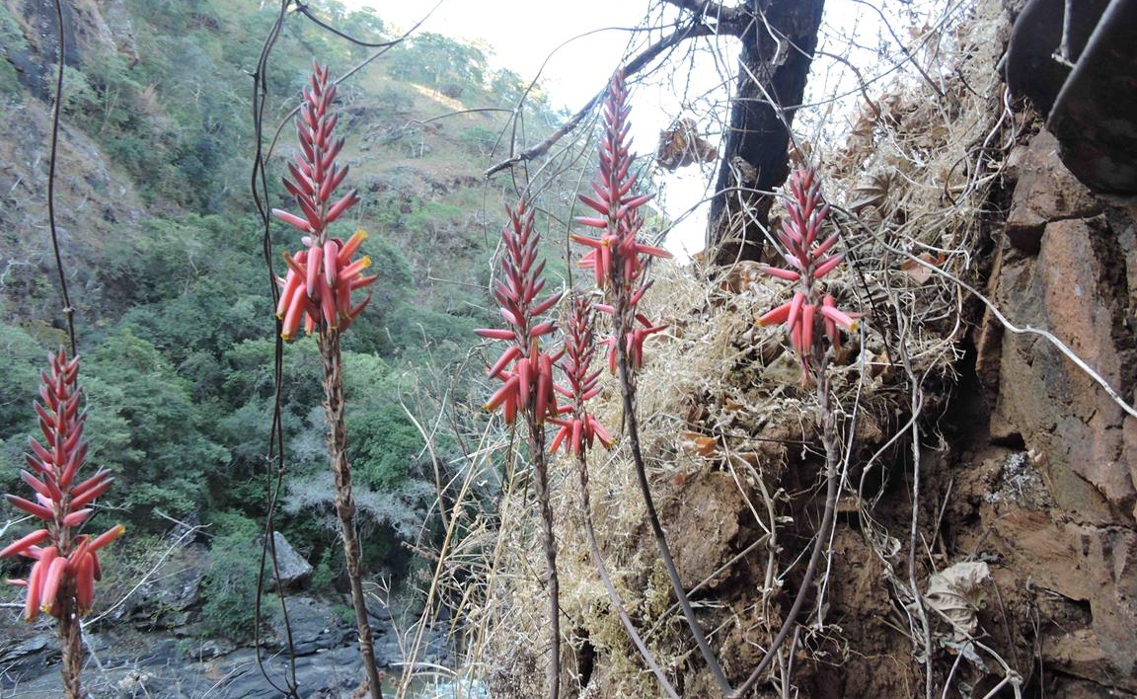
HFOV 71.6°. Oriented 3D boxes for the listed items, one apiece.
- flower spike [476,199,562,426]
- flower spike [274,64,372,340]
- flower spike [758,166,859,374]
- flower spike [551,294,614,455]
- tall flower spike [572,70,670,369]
[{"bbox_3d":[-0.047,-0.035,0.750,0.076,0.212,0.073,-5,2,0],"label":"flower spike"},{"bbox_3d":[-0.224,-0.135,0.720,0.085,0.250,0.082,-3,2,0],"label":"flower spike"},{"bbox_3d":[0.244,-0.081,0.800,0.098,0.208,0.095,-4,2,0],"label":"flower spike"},{"bbox_3d":[0.018,0.033,1.020,0.081,0.205,0.079,-1,2,0],"label":"flower spike"},{"bbox_3d":[0.060,-0.148,0.900,0.108,0.339,0.105,-1,2,0],"label":"tall flower spike"}]

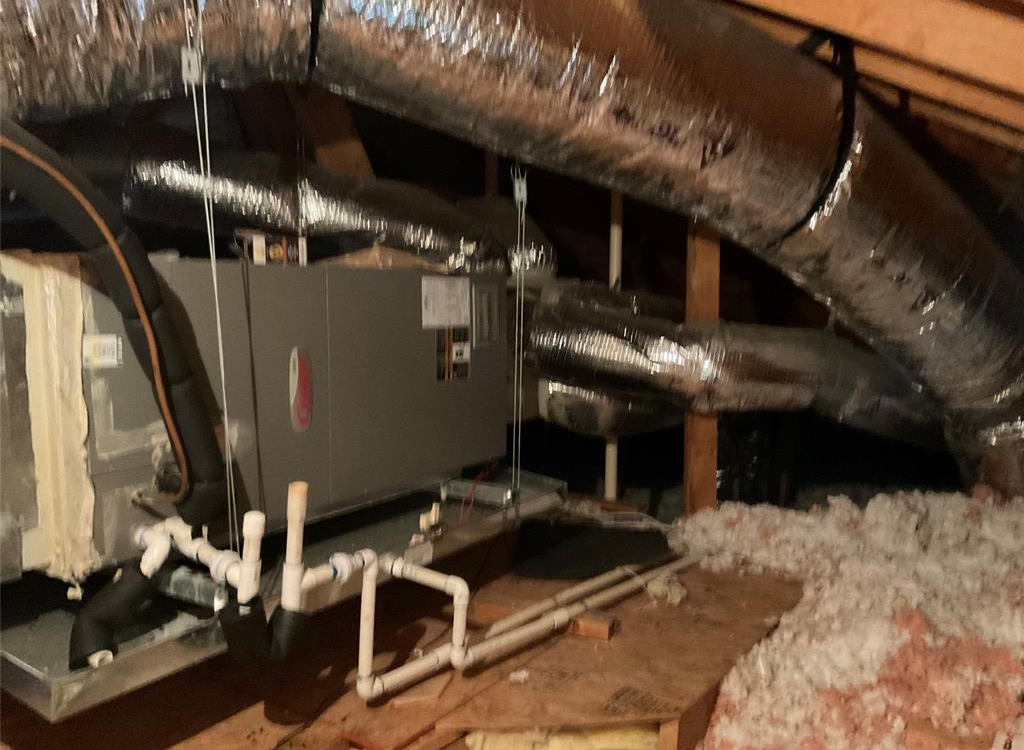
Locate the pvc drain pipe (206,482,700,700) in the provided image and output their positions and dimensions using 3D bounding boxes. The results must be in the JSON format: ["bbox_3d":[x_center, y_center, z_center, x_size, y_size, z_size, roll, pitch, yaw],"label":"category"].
[{"bbox_3d":[0.017,0.375,1.992,0.175,0.479,1.648,4,6,40],"label":"pvc drain pipe"}]

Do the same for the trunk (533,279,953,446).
[{"bbox_3d":[0.625,0.000,2.540,1.200,0.410,0.340,1,5,17],"label":"trunk"}]

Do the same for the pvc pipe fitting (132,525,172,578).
[{"bbox_3d":[-0.576,0.281,1.375,0.068,0.085,0.055,3,5,28],"label":"pvc pipe fitting"}]

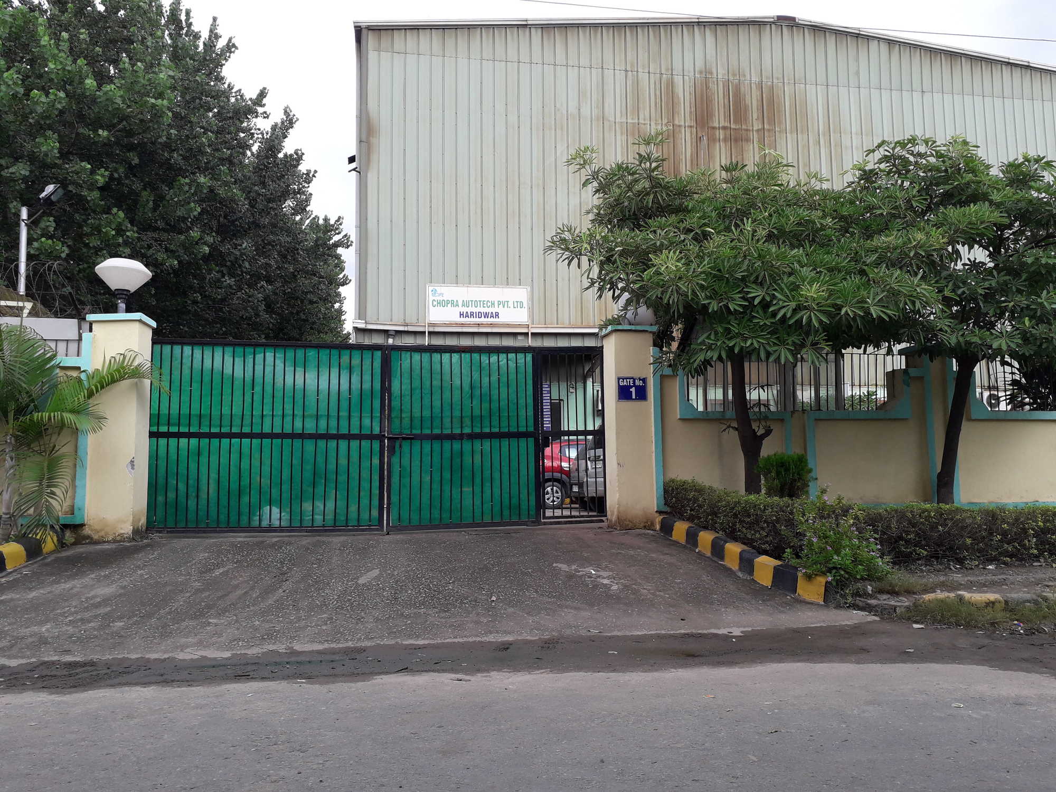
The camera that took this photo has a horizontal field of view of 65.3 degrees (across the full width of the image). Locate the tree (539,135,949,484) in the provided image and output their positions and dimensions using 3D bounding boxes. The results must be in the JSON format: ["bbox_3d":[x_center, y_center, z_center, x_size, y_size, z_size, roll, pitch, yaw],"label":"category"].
[{"bbox_3d":[2.576,-0.825,9.687,4.684,4.704,4.100,0,-5,-9],"label":"tree"}]

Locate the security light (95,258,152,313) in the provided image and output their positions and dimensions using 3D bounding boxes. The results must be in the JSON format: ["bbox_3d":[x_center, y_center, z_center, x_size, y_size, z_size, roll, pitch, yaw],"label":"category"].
[{"bbox_3d":[-4.646,-1.269,9.458,0.639,0.625,0.639,0,-5,-9],"label":"security light"}]

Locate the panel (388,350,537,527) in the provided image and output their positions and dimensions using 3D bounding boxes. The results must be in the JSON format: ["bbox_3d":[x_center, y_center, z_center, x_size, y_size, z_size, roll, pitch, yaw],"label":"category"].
[{"bbox_3d":[-0.786,0.513,10.150,1.852,2.216,0.060,1,-5,-13],"label":"panel"}]

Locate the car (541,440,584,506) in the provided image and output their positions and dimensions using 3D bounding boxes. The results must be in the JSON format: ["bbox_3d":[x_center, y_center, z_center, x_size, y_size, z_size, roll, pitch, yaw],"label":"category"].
[{"bbox_3d":[-0.233,1.735,18.607,3.700,1.490,1.580,-3,-6,27],"label":"car"}]

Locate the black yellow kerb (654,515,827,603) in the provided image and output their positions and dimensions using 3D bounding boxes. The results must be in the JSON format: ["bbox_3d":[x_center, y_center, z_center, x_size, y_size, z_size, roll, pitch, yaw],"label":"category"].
[{"bbox_3d":[2.189,1.655,8.735,0.150,0.241,2.965,1,2,-20],"label":"black yellow kerb"}]

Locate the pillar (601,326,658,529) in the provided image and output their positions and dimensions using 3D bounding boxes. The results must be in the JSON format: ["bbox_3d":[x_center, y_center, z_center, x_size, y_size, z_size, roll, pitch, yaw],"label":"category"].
[{"bbox_3d":[1.273,0.406,10.450,0.580,2.510,0.580,0,-5,-9],"label":"pillar"}]

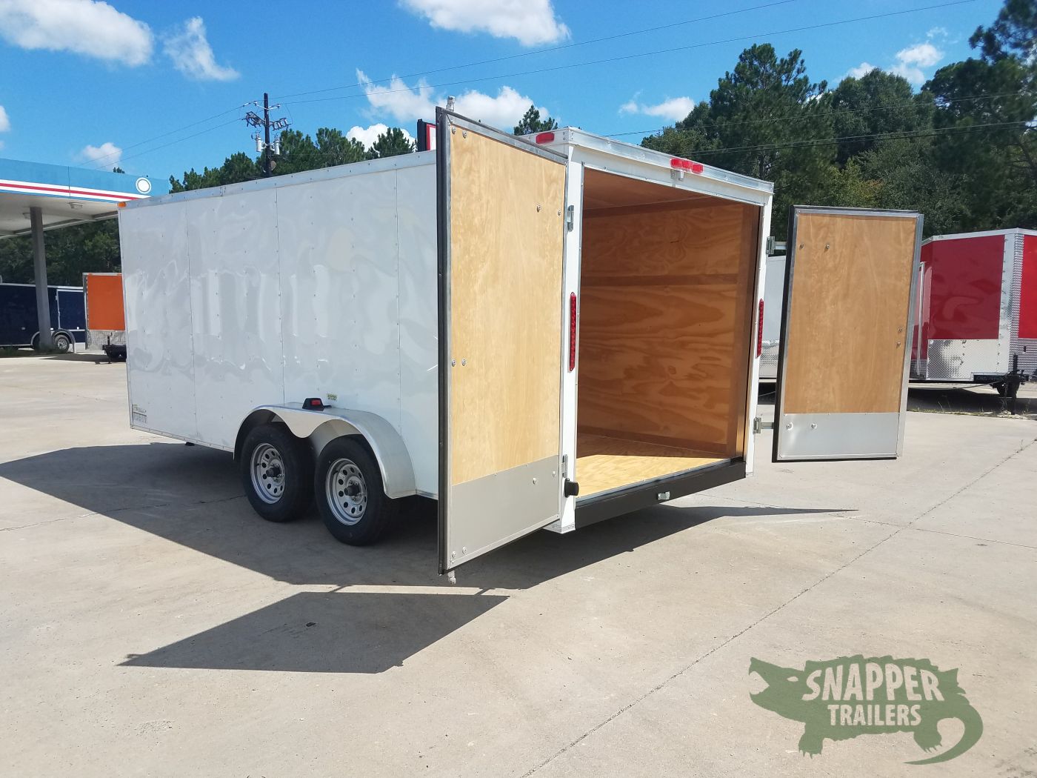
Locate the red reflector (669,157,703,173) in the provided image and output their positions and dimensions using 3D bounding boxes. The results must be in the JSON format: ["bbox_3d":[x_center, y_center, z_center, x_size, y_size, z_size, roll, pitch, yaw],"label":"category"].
[{"bbox_3d":[0.978,-1.297,4.519,0.035,0.055,0.360,7,10,43],"label":"red reflector"}]

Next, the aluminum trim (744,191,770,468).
[{"bbox_3d":[1.684,-0.369,5.506,0.070,1.950,0.120,7,10,43],"label":"aluminum trim"}]

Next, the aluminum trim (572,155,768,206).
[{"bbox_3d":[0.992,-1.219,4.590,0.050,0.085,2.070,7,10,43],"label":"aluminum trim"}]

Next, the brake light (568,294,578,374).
[{"bbox_3d":[0.279,-0.290,3.987,0.030,0.410,0.045,7,10,43],"label":"brake light"}]

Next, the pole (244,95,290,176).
[{"bbox_3d":[-13.647,-9.879,42.732,2.300,12.000,1.000,-2,7,-18],"label":"pole"}]

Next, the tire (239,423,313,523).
[{"bbox_3d":[-1.684,0.587,5.480,0.690,0.690,0.220,7,9,40],"label":"tire"}]

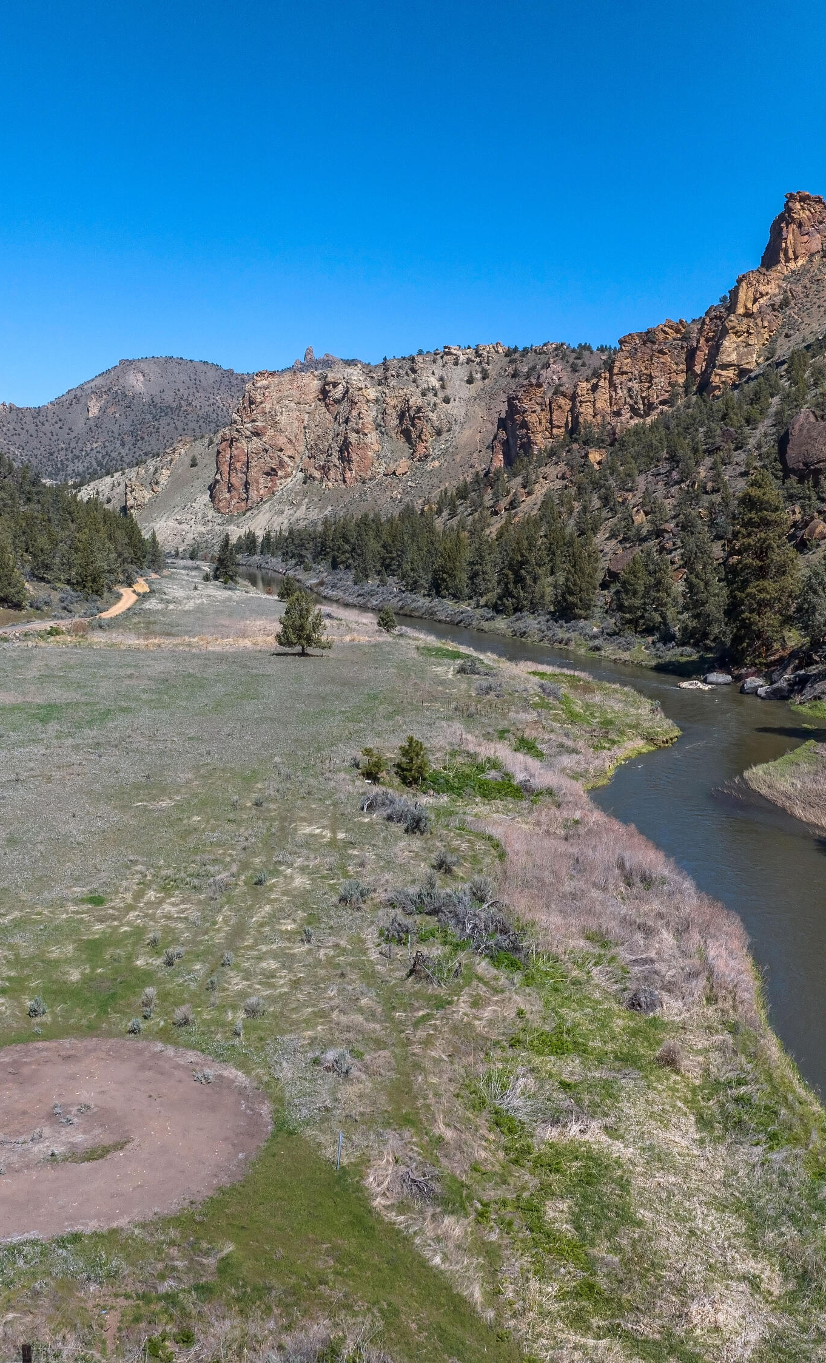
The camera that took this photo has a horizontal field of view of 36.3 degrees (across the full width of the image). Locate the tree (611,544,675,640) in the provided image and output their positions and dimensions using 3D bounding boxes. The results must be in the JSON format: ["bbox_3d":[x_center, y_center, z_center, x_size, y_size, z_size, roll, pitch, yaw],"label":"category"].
[{"bbox_3d":[39.280,-15.240,215.030,10.360,16.230,10.360,0,7,0],"label":"tree"}]

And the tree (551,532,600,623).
[{"bbox_3d":[26.591,-16.340,205.972,7.900,15.770,7.500,0,7,0],"label":"tree"}]

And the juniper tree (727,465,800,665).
[{"bbox_3d":[48.460,-15.990,174.350,9.710,27.620,9.710,0,7,0],"label":"juniper tree"}]

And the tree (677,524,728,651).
[{"bbox_3d":[46.070,-14.890,200.800,7.740,20.120,7.740,0,7,0],"label":"tree"}]

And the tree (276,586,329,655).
[{"bbox_3d":[-15.416,-8.387,175.291,7.710,9.510,7.320,0,7,0],"label":"tree"}]

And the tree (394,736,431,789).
[{"bbox_3d":[-0.050,5.535,89.146,2.610,3.580,2.480,0,7,0],"label":"tree"}]

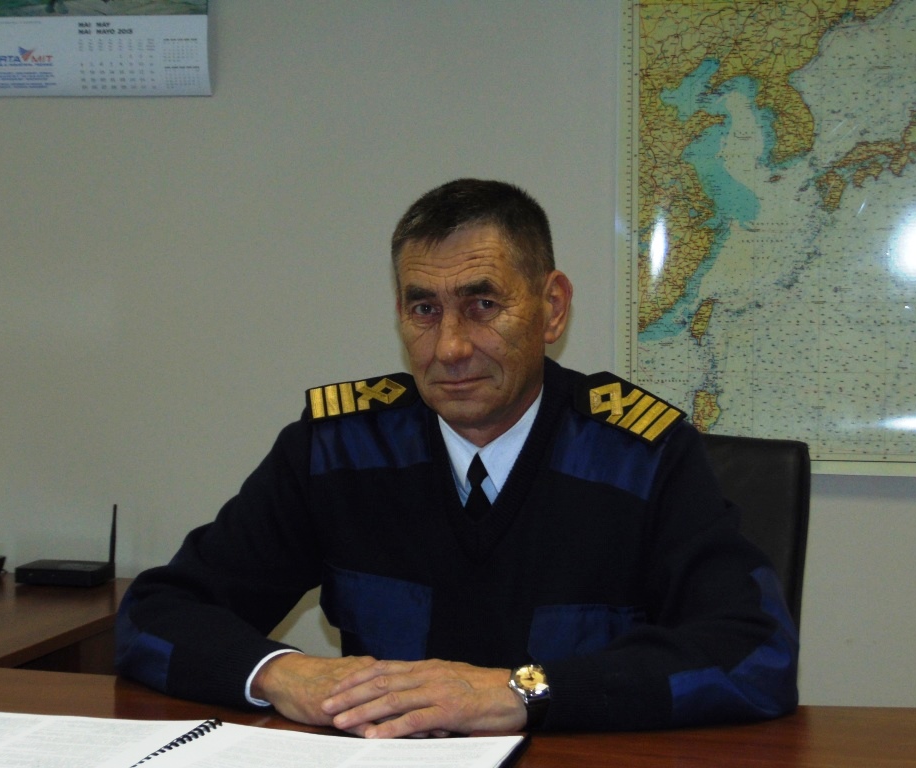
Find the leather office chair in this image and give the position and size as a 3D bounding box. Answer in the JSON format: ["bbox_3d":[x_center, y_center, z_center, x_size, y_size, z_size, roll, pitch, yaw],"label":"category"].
[{"bbox_3d":[0.099,0.570,2.366,0.600,1.000,0.620,1,3,18],"label":"leather office chair"}]

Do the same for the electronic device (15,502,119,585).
[{"bbox_3d":[-0.561,0.229,3.003,0.118,0.108,0.087,1,3,14],"label":"electronic device"}]

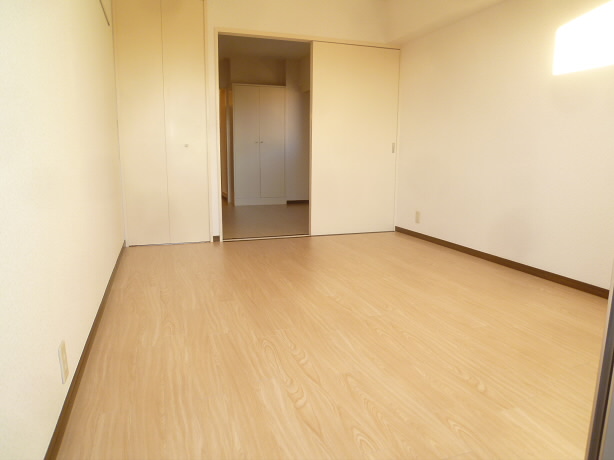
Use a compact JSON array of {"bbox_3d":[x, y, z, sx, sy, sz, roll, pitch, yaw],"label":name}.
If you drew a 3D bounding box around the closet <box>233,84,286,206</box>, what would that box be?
[{"bbox_3d":[-0.835,-1.411,7.251,0.891,1.940,0.470,-3,10,-19],"label":"closet"}]

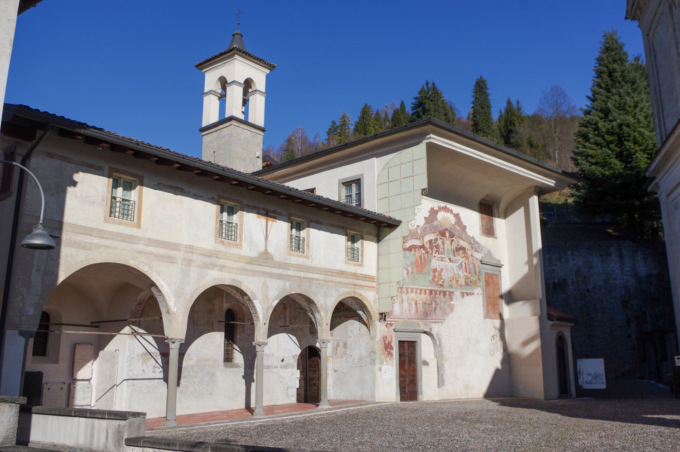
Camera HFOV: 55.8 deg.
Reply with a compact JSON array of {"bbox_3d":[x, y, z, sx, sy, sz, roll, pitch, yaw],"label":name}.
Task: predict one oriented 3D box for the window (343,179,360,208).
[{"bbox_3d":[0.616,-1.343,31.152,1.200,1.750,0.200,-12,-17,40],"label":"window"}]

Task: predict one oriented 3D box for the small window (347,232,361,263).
[{"bbox_3d":[0.561,0.902,26.723,0.160,1.300,0.860,-10,-16,39],"label":"small window"}]

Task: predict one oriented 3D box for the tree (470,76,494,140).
[{"bbox_3d":[23.666,-18.189,106.930,3.500,14.610,3.500,0,-13,0],"label":"tree"}]

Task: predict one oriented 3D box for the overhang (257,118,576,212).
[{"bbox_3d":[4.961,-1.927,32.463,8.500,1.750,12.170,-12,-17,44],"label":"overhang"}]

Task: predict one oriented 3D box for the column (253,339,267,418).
[{"bbox_3d":[-2.912,5.559,23.312,0.370,2.610,0.370,-12,-17,40],"label":"column"}]

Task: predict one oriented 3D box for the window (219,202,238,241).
[{"bbox_3d":[-3.773,-0.145,21.667,0.160,1.300,0.860,-10,-16,39],"label":"window"}]

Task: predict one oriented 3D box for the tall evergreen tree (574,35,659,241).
[{"bbox_3d":[26.403,-8.978,60.610,8.500,20.760,8.500,0,-13,0],"label":"tall evergreen tree"}]

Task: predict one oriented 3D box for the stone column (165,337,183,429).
[{"bbox_3d":[-5.349,5.018,20.590,0.380,2.710,0.380,-12,-17,40],"label":"stone column"}]

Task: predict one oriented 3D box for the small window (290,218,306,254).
[{"bbox_3d":[-1.737,0.435,25.769,0.200,1.360,0.830,-12,-17,40],"label":"small window"}]

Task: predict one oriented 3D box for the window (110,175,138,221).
[{"bbox_3d":[-6.309,-0.807,18.718,0.160,1.300,0.860,-10,-16,39],"label":"window"}]

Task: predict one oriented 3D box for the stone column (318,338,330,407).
[{"bbox_3d":[-0.589,5.645,24.522,0.380,2.500,0.380,-10,-16,39],"label":"stone column"}]

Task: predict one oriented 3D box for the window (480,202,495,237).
[{"bbox_3d":[7.943,-0.337,34.724,0.160,1.820,1.220,-12,-17,44],"label":"window"}]

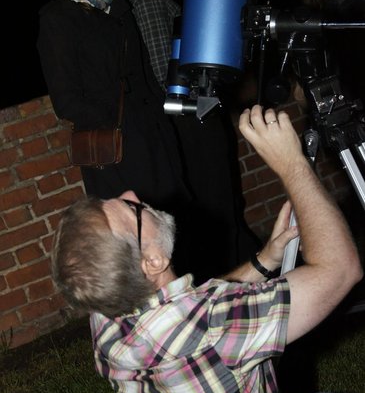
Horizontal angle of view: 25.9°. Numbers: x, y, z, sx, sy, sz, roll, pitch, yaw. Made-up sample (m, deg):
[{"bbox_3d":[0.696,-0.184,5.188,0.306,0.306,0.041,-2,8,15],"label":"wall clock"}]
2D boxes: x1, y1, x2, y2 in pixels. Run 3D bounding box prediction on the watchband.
[{"bbox_3d":[0.173,0.148,1.700,0.022,0.058,0.066,-36,0,16],"label":"watchband"}]

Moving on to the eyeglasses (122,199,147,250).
[{"bbox_3d":[-0.099,0.077,1.420,0.045,0.145,0.140,0,-2,-35],"label":"eyeglasses"}]

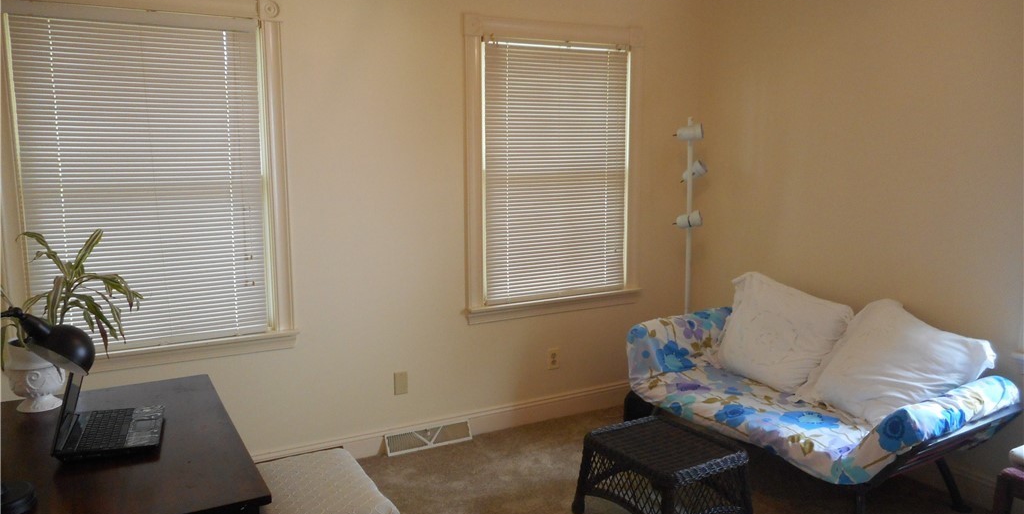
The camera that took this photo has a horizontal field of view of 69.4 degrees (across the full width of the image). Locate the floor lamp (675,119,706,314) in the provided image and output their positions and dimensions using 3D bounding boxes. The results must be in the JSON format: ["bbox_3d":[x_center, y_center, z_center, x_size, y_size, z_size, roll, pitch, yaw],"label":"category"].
[{"bbox_3d":[0.972,0.065,4.146,0.240,1.650,0.240,-5,10,-28],"label":"floor lamp"}]

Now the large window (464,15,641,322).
[{"bbox_3d":[0.256,-0.449,3.909,1.069,1.523,0.100,-5,10,-28],"label":"large window"}]

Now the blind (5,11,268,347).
[{"bbox_3d":[-1.463,-0.306,2.994,0.875,1.326,0.045,-5,10,-28],"label":"blind"}]

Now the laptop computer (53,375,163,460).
[{"bbox_3d":[-1.078,0.370,1.988,0.240,0.250,0.325,-3,9,-17],"label":"laptop computer"}]

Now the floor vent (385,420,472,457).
[{"bbox_3d":[-0.407,0.911,3.726,0.450,0.110,0.060,-5,10,-28],"label":"floor vent"}]

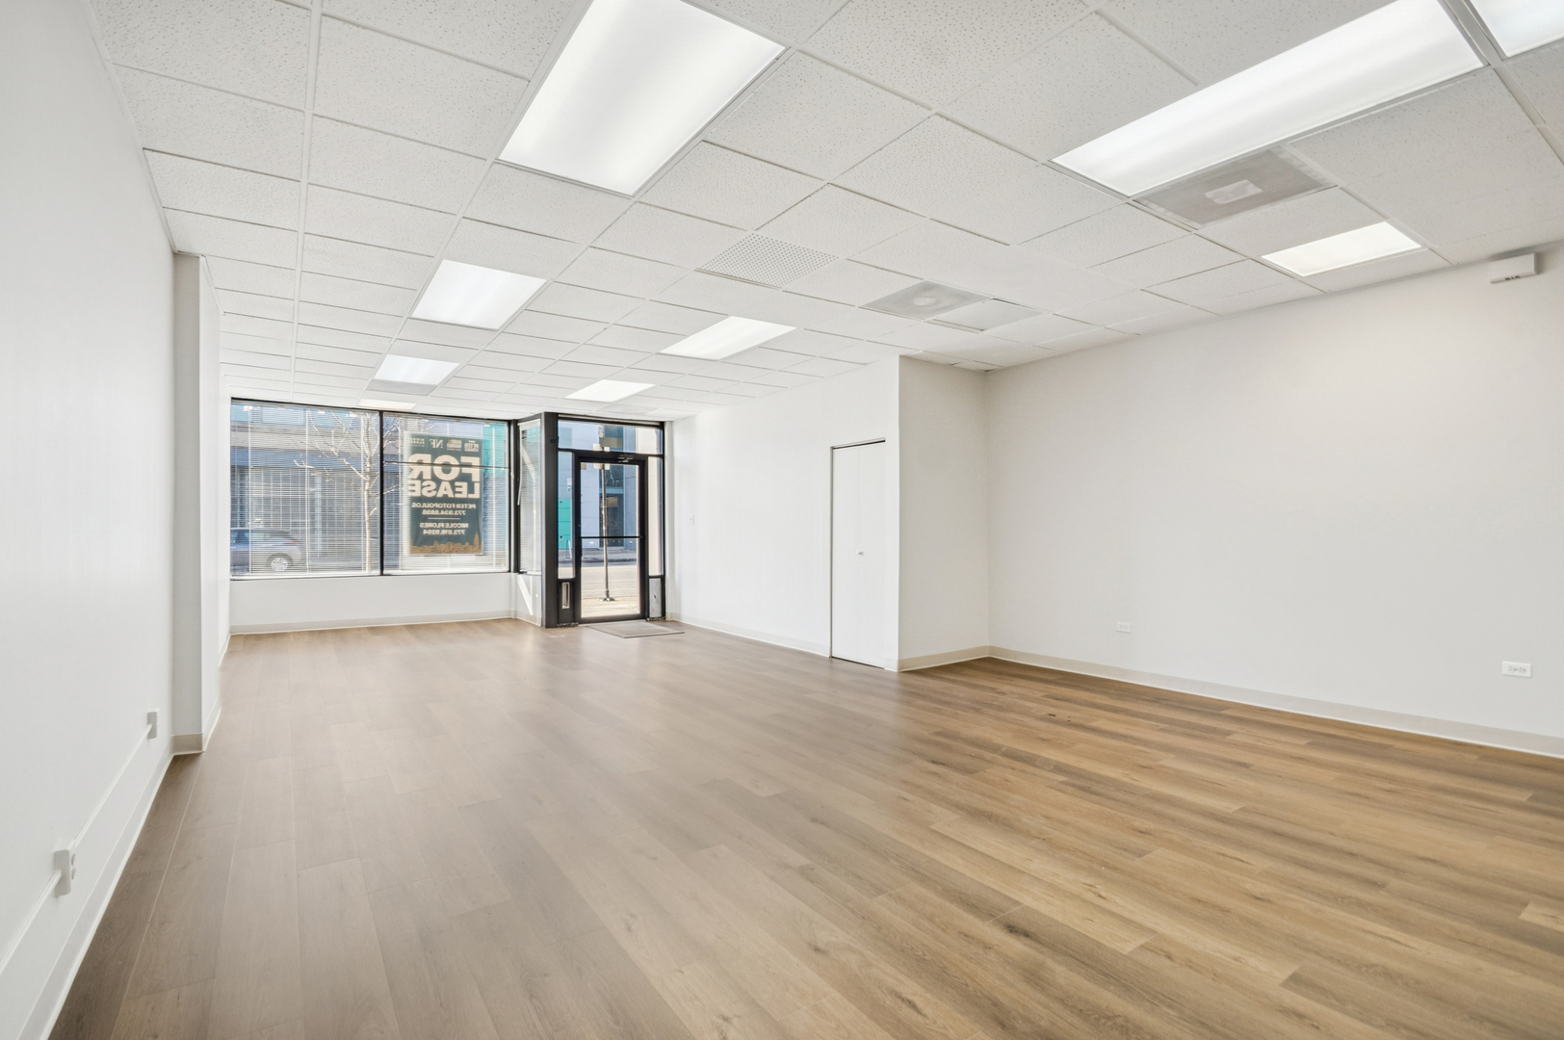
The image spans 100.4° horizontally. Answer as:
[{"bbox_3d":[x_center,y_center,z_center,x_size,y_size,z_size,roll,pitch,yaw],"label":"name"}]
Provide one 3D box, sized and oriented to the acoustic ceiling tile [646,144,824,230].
[{"bbox_3d":[-0.247,-1.522,3.006,0.600,0.022,0.600,0,-1,-34],"label":"acoustic ceiling tile"}]

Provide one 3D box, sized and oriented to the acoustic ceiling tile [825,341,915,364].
[{"bbox_3d":[0.777,-1.470,5.761,0.600,0.022,0.600,0,-1,-34],"label":"acoustic ceiling tile"}]

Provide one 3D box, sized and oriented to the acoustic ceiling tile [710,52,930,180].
[{"bbox_3d":[0.116,-1.403,2.301,0.600,0.020,0.600,-1,1,-35],"label":"acoustic ceiling tile"}]

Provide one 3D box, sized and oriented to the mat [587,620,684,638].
[{"bbox_3d":[-1.863,1.381,8.265,0.790,0.012,1.280,0,-1,-34],"label":"mat"}]

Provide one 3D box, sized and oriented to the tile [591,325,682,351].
[{"bbox_3d":[-1.174,-1.462,5.206,0.600,0.025,0.600,0,-1,-35],"label":"tile"}]

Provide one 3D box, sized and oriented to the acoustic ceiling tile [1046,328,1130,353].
[{"bbox_3d":[2.429,-1.455,5.286,0.408,0.020,0.600,-1,1,-35],"label":"acoustic ceiling tile"}]

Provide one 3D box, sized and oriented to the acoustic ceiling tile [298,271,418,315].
[{"bbox_3d":[-2.641,-1.403,4.050,0.600,0.020,0.600,-1,1,-35],"label":"acoustic ceiling tile"}]

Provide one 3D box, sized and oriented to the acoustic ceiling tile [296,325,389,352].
[{"bbox_3d":[-3.526,-1.459,5.245,0.600,0.022,0.600,0,-1,-34],"label":"acoustic ceiling tile"}]

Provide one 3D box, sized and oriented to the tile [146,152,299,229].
[{"bbox_3d":[-2.510,-1.494,2.954,0.510,0.025,0.600,0,-1,-35],"label":"tile"}]

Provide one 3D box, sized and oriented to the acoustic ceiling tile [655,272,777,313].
[{"bbox_3d":[-0.440,-1.467,4.231,0.600,0.020,0.600,0,-1,-34],"label":"acoustic ceiling tile"}]

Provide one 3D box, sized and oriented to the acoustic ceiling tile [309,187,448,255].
[{"bbox_3d":[-2.021,-1.492,3.252,0.600,0.025,0.600,0,-1,-35],"label":"acoustic ceiling tile"}]

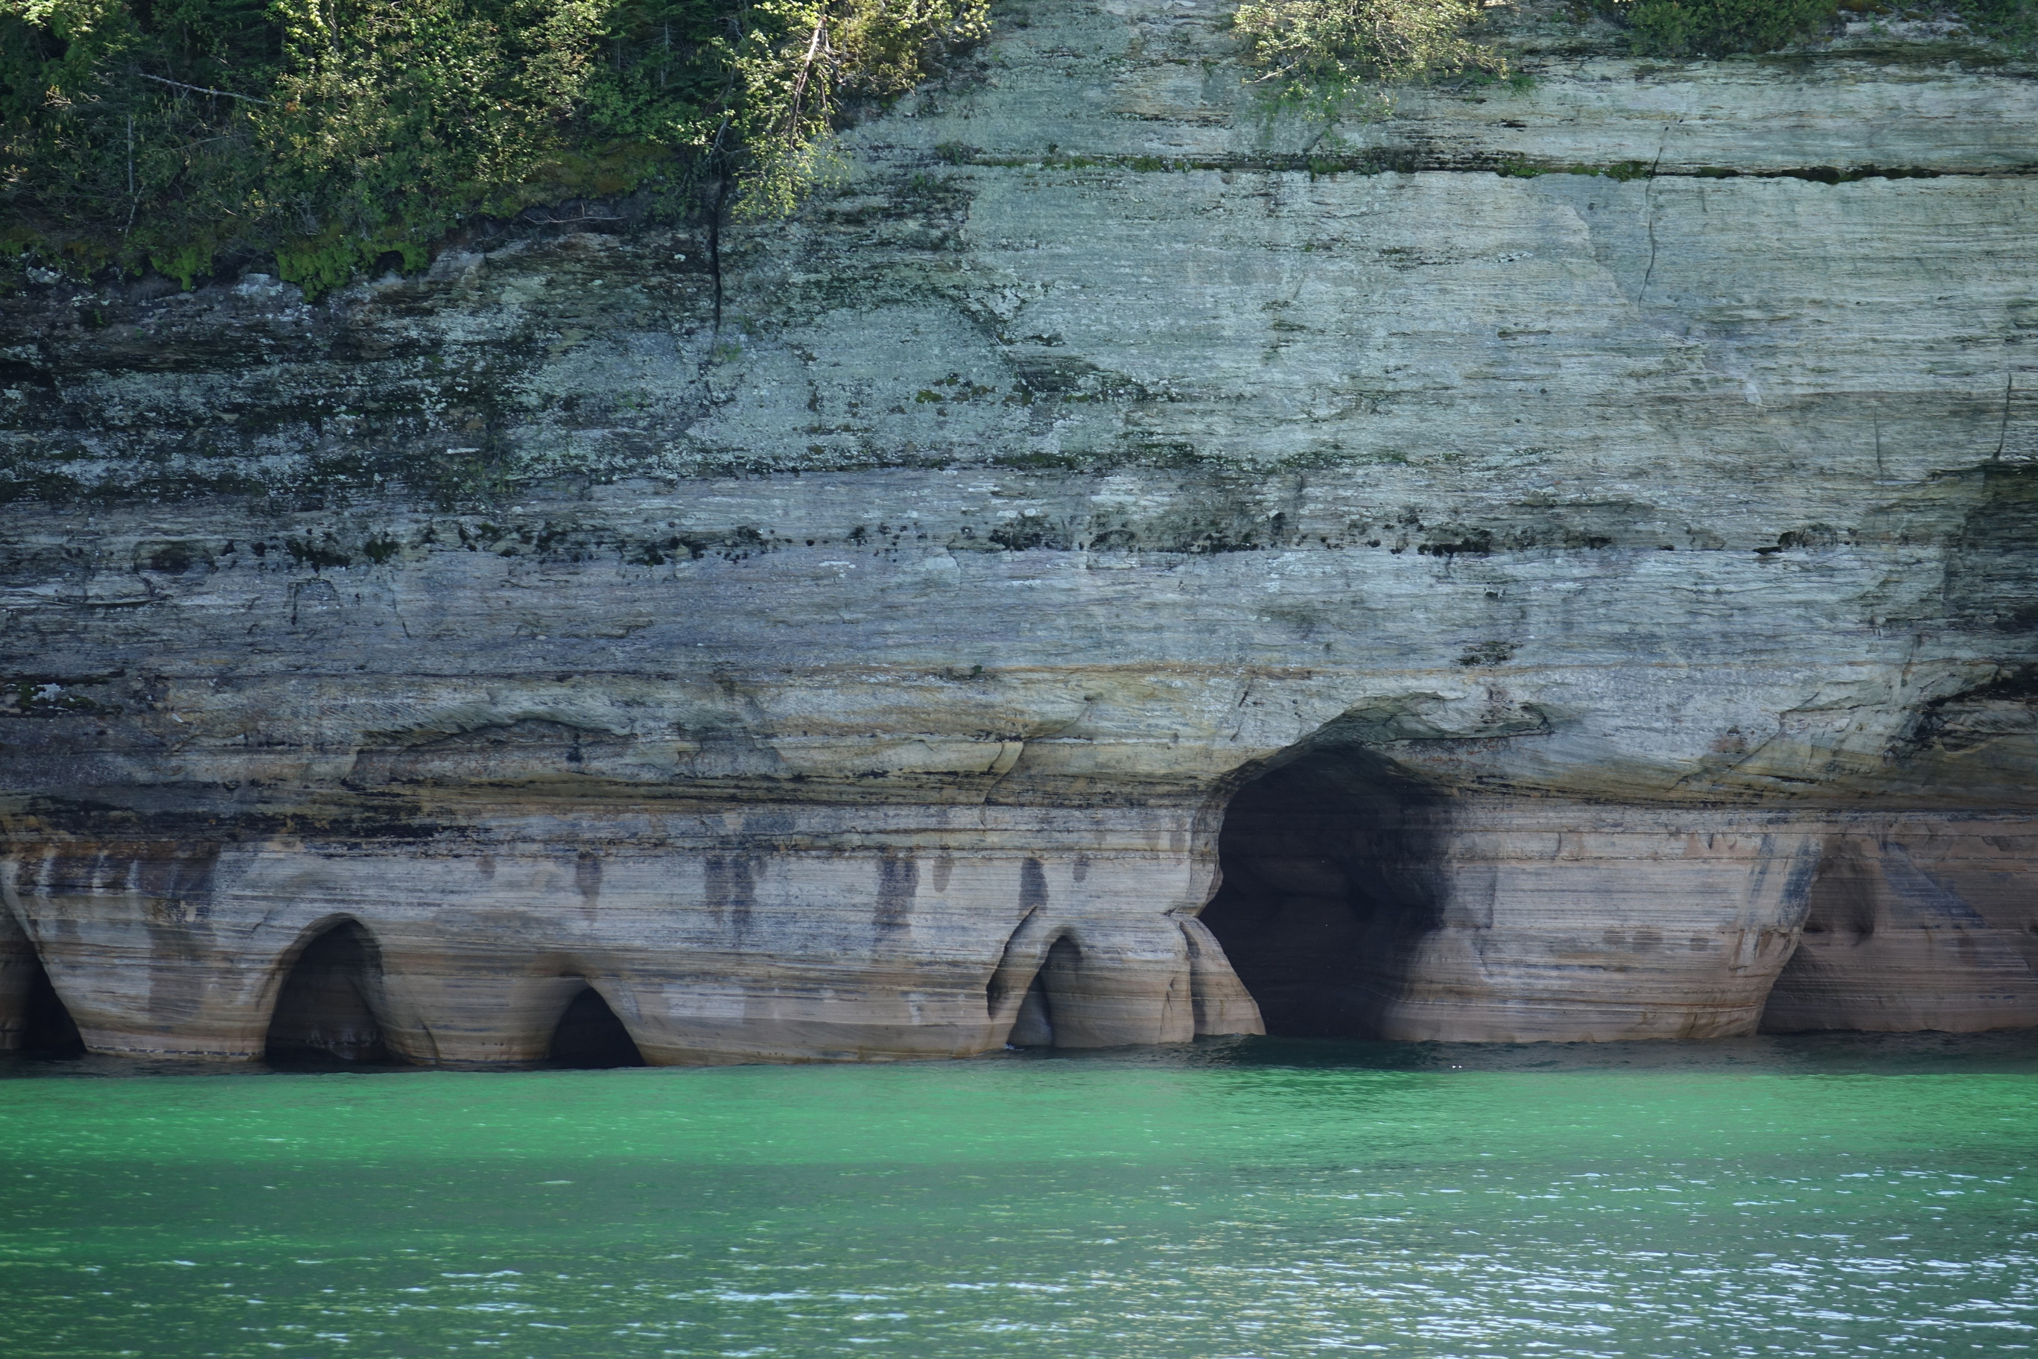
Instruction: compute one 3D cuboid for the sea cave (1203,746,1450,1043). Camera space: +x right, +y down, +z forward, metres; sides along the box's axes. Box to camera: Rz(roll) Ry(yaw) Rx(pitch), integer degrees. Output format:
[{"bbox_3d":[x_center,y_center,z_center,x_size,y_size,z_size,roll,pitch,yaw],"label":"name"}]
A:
[{"bbox_3d":[4.367,3.093,164.750,3.530,4.195,3.500,0,0,-8],"label":"sea cave"}]

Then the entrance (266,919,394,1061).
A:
[{"bbox_3d":[-9.363,4.227,153.750,1.743,1.958,1.500,0,0,0],"label":"entrance"}]

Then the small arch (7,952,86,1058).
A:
[{"bbox_3d":[-13.328,4.446,154.600,1.148,1.451,1.200,0,0,5],"label":"small arch"}]

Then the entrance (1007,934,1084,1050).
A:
[{"bbox_3d":[0.359,4.398,159.550,1.096,1.565,1.100,0,0,-5],"label":"entrance"}]

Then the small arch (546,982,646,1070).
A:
[{"bbox_3d":[-5.724,4.709,153.600,1.356,1.119,1.200,0,0,8],"label":"small arch"}]

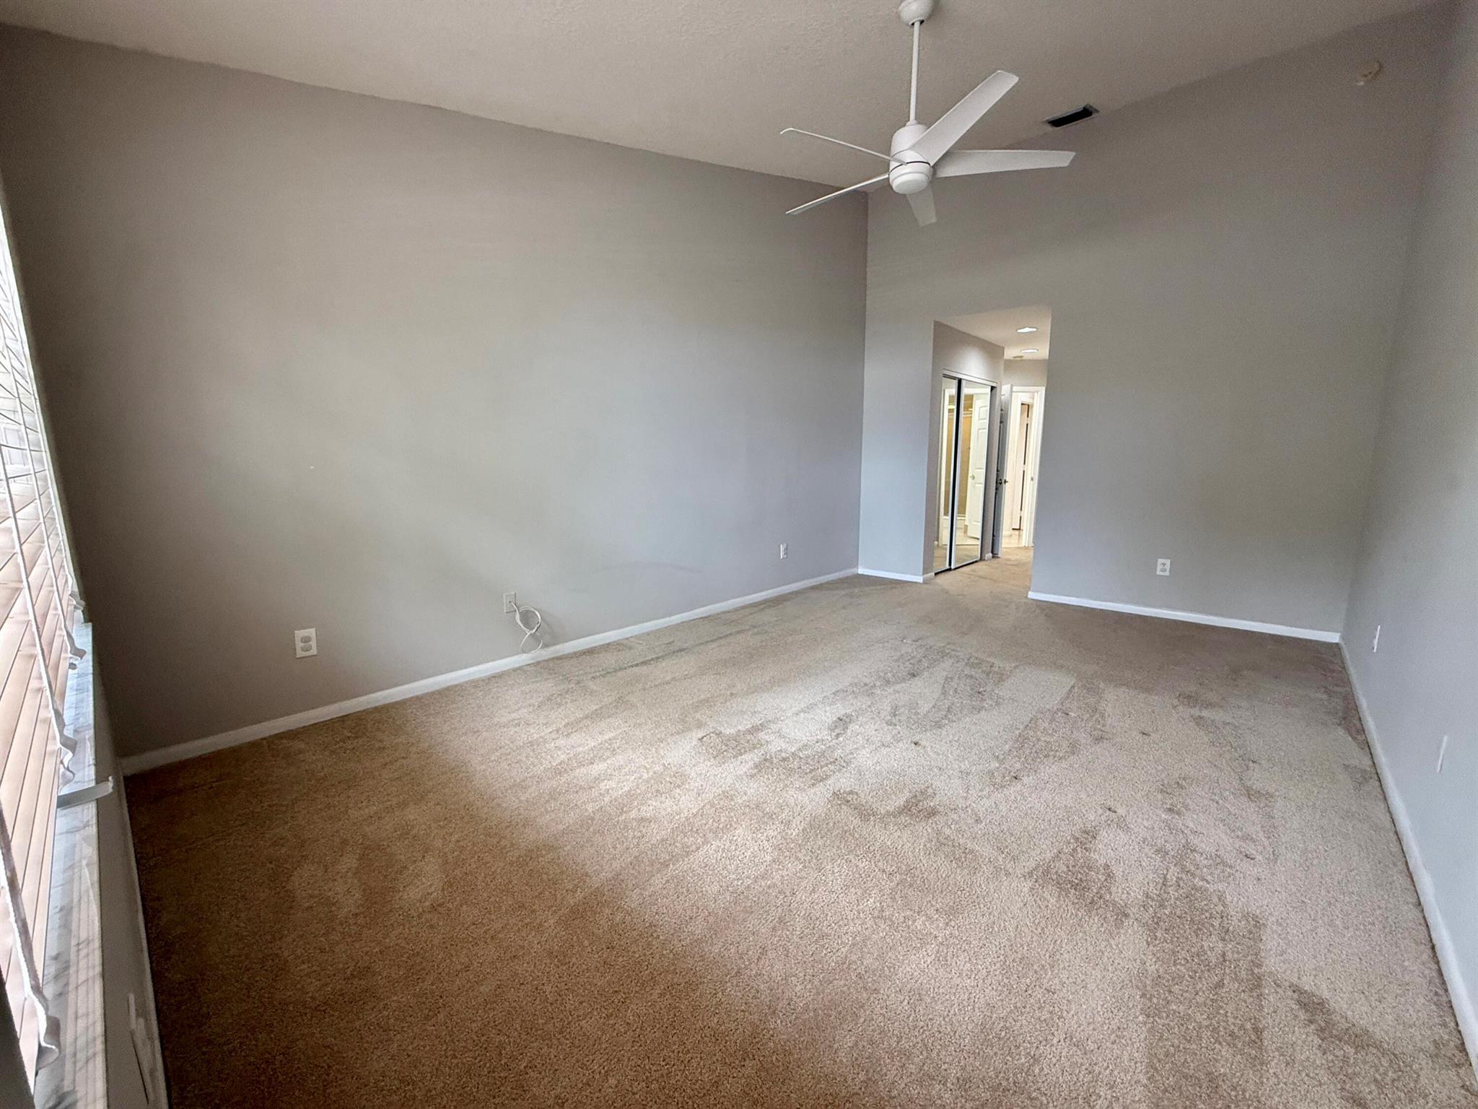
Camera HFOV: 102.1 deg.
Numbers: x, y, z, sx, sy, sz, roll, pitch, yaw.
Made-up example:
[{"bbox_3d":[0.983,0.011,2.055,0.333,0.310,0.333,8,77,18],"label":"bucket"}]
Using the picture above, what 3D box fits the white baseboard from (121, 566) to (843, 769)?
[{"bbox_3d":[-0.555,0.485,4.213,0.018,0.076,5.328,8,12,41],"label":"white baseboard"}]

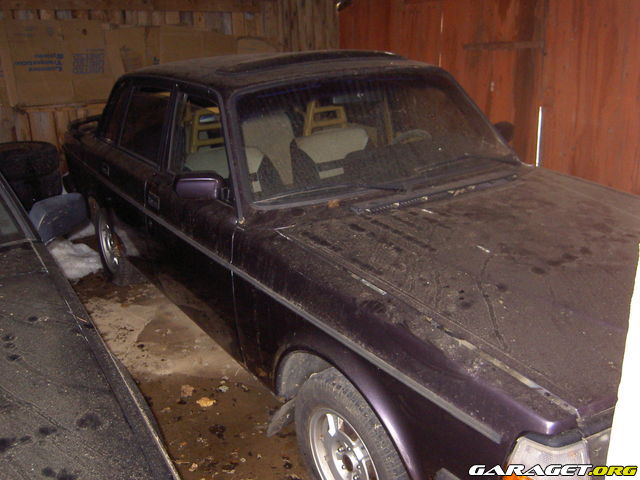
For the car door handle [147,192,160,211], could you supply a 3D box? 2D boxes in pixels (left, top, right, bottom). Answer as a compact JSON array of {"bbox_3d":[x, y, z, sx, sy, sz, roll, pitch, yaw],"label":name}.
[{"bbox_3d":[-0.768,-0.178,2.883,0.030,0.055,0.135,-10,20,-32],"label":"car door handle"}]

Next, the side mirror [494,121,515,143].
[{"bbox_3d":[0.940,-0.542,3.198,0.080,0.105,0.185,14,24,40],"label":"side mirror"}]

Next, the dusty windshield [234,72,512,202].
[{"bbox_3d":[0.277,-0.468,2.728,1.410,0.570,0.110,-13,-19,-31],"label":"dusty windshield"}]

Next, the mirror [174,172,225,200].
[{"bbox_3d":[-0.449,-0.200,2.352,0.185,0.100,0.080,-4,18,-7],"label":"mirror"}]

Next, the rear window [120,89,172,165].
[{"bbox_3d":[-0.907,-0.618,3.291,0.040,0.360,0.670,8,10,-36],"label":"rear window"}]

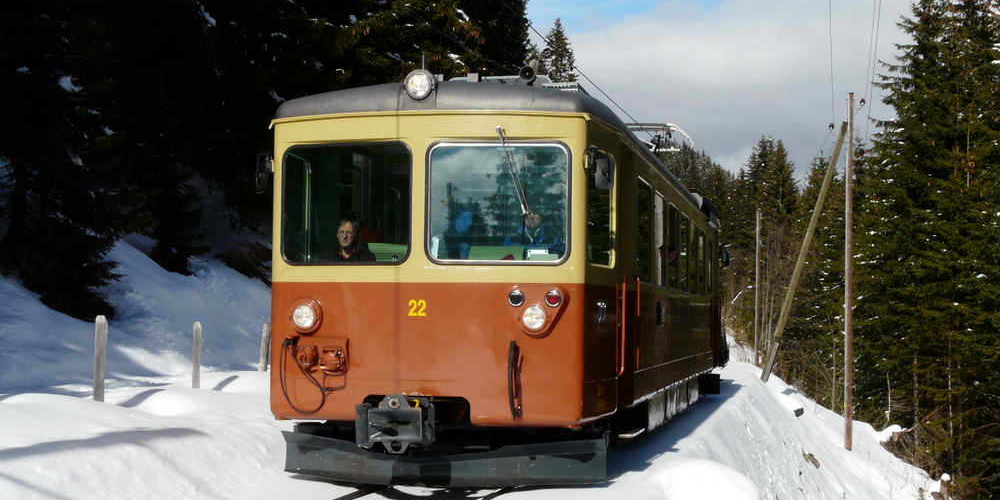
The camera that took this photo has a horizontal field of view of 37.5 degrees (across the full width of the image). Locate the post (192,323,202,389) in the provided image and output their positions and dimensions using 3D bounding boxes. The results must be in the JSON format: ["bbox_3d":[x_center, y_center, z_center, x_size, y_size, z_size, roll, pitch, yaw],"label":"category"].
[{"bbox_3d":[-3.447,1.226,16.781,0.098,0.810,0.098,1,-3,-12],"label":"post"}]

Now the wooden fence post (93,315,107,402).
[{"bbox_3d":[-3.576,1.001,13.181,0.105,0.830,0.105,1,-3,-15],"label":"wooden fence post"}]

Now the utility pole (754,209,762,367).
[{"bbox_3d":[9.815,1.626,55.854,0.180,6.300,0.180,0,-3,10],"label":"utility pole"}]

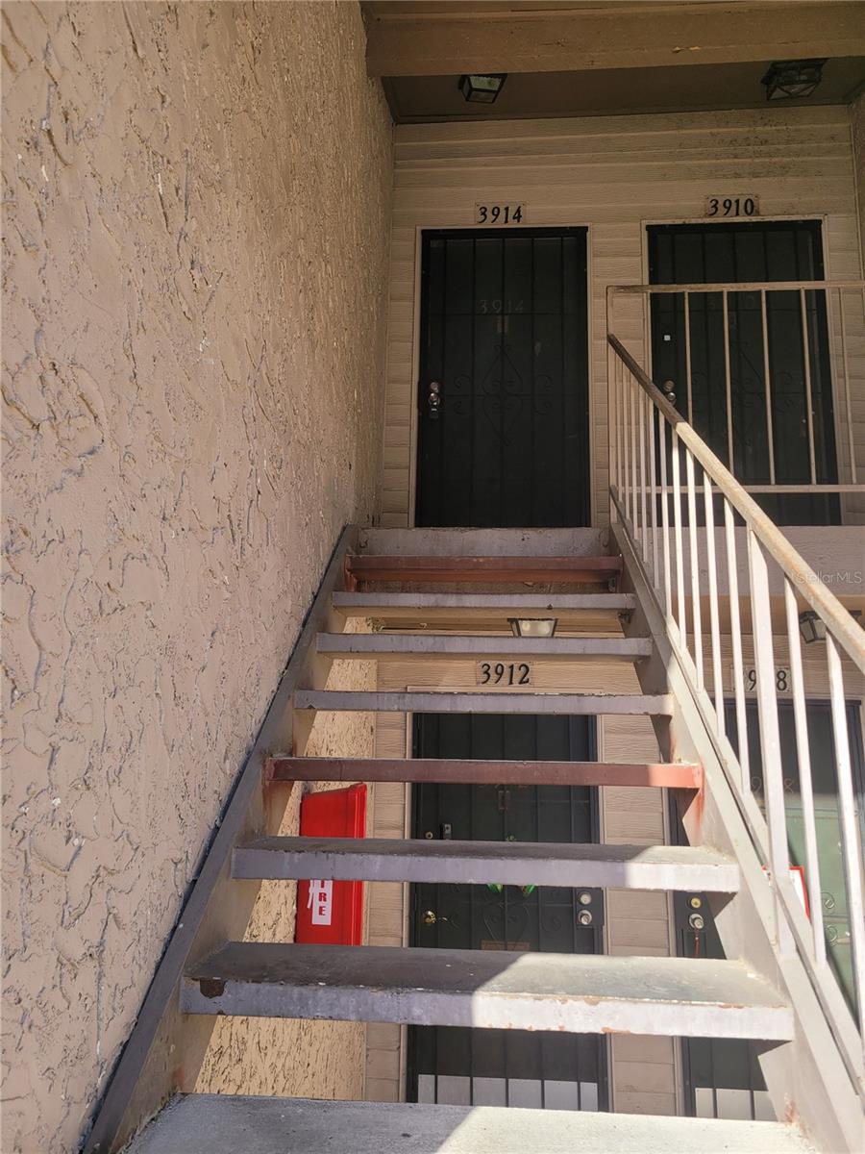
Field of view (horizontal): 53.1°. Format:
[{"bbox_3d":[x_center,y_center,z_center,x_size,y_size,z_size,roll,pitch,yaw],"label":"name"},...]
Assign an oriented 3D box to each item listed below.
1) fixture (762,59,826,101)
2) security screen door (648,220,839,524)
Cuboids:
[{"bbox_3d":[1.871,-2.584,4.495,0.260,0.130,0.260,1,7,7],"label":"fixture"},{"bbox_3d":[1.680,-0.992,4.695,0.958,2.017,0.060,0,-10,4],"label":"security screen door"}]

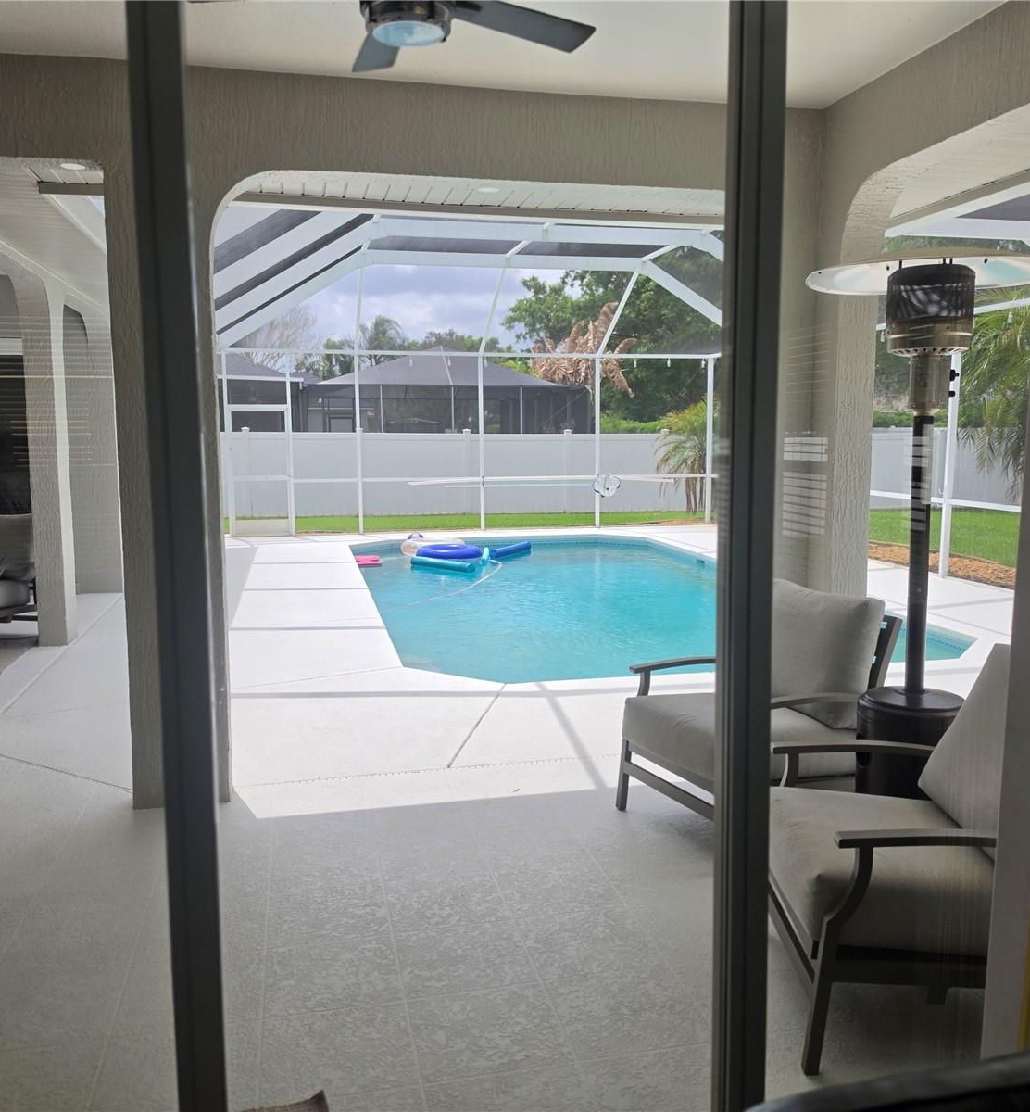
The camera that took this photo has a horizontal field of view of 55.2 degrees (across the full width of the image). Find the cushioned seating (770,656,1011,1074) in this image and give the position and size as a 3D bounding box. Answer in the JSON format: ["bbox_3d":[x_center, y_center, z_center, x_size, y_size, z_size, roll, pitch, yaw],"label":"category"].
[{"bbox_3d":[1.165,0.785,2.752,0.850,0.950,0.740,0,7,1],"label":"cushioned seating"}]

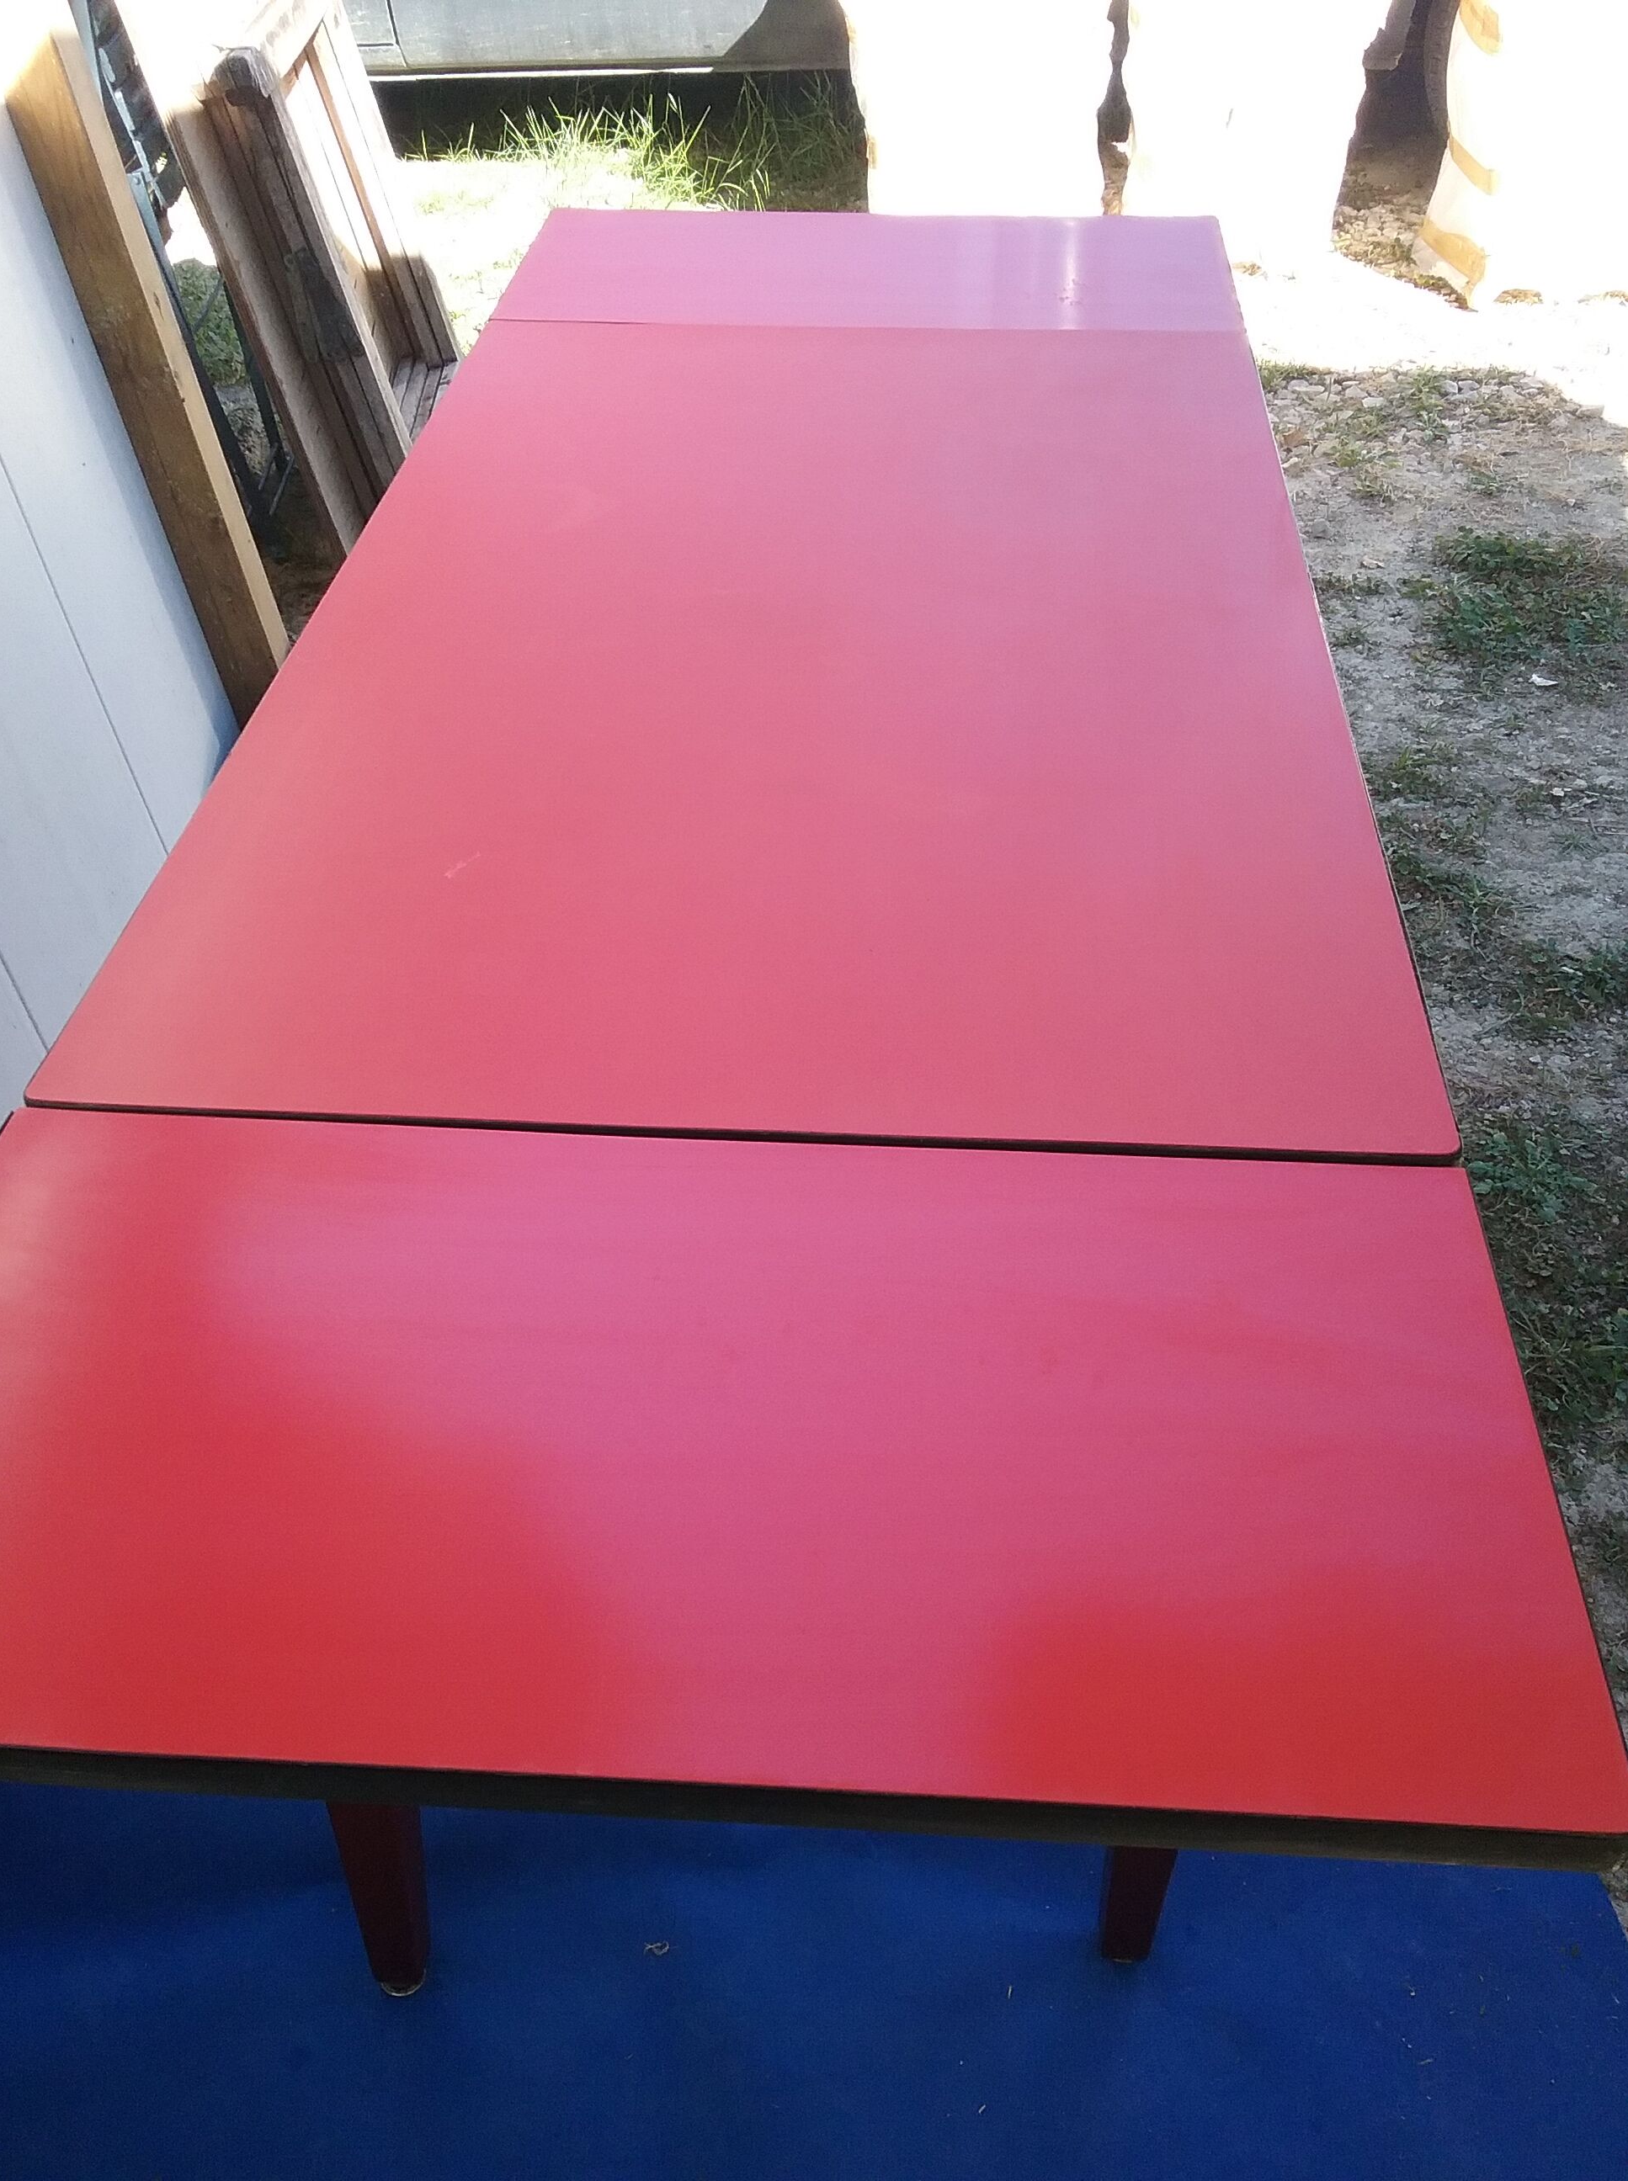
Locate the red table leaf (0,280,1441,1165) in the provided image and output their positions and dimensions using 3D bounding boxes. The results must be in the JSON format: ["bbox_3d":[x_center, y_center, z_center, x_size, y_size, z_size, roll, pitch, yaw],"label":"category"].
[{"bbox_3d":[0.001,-0.324,1.333,0.675,0.023,1.094,2,40,4],"label":"red table leaf"}]

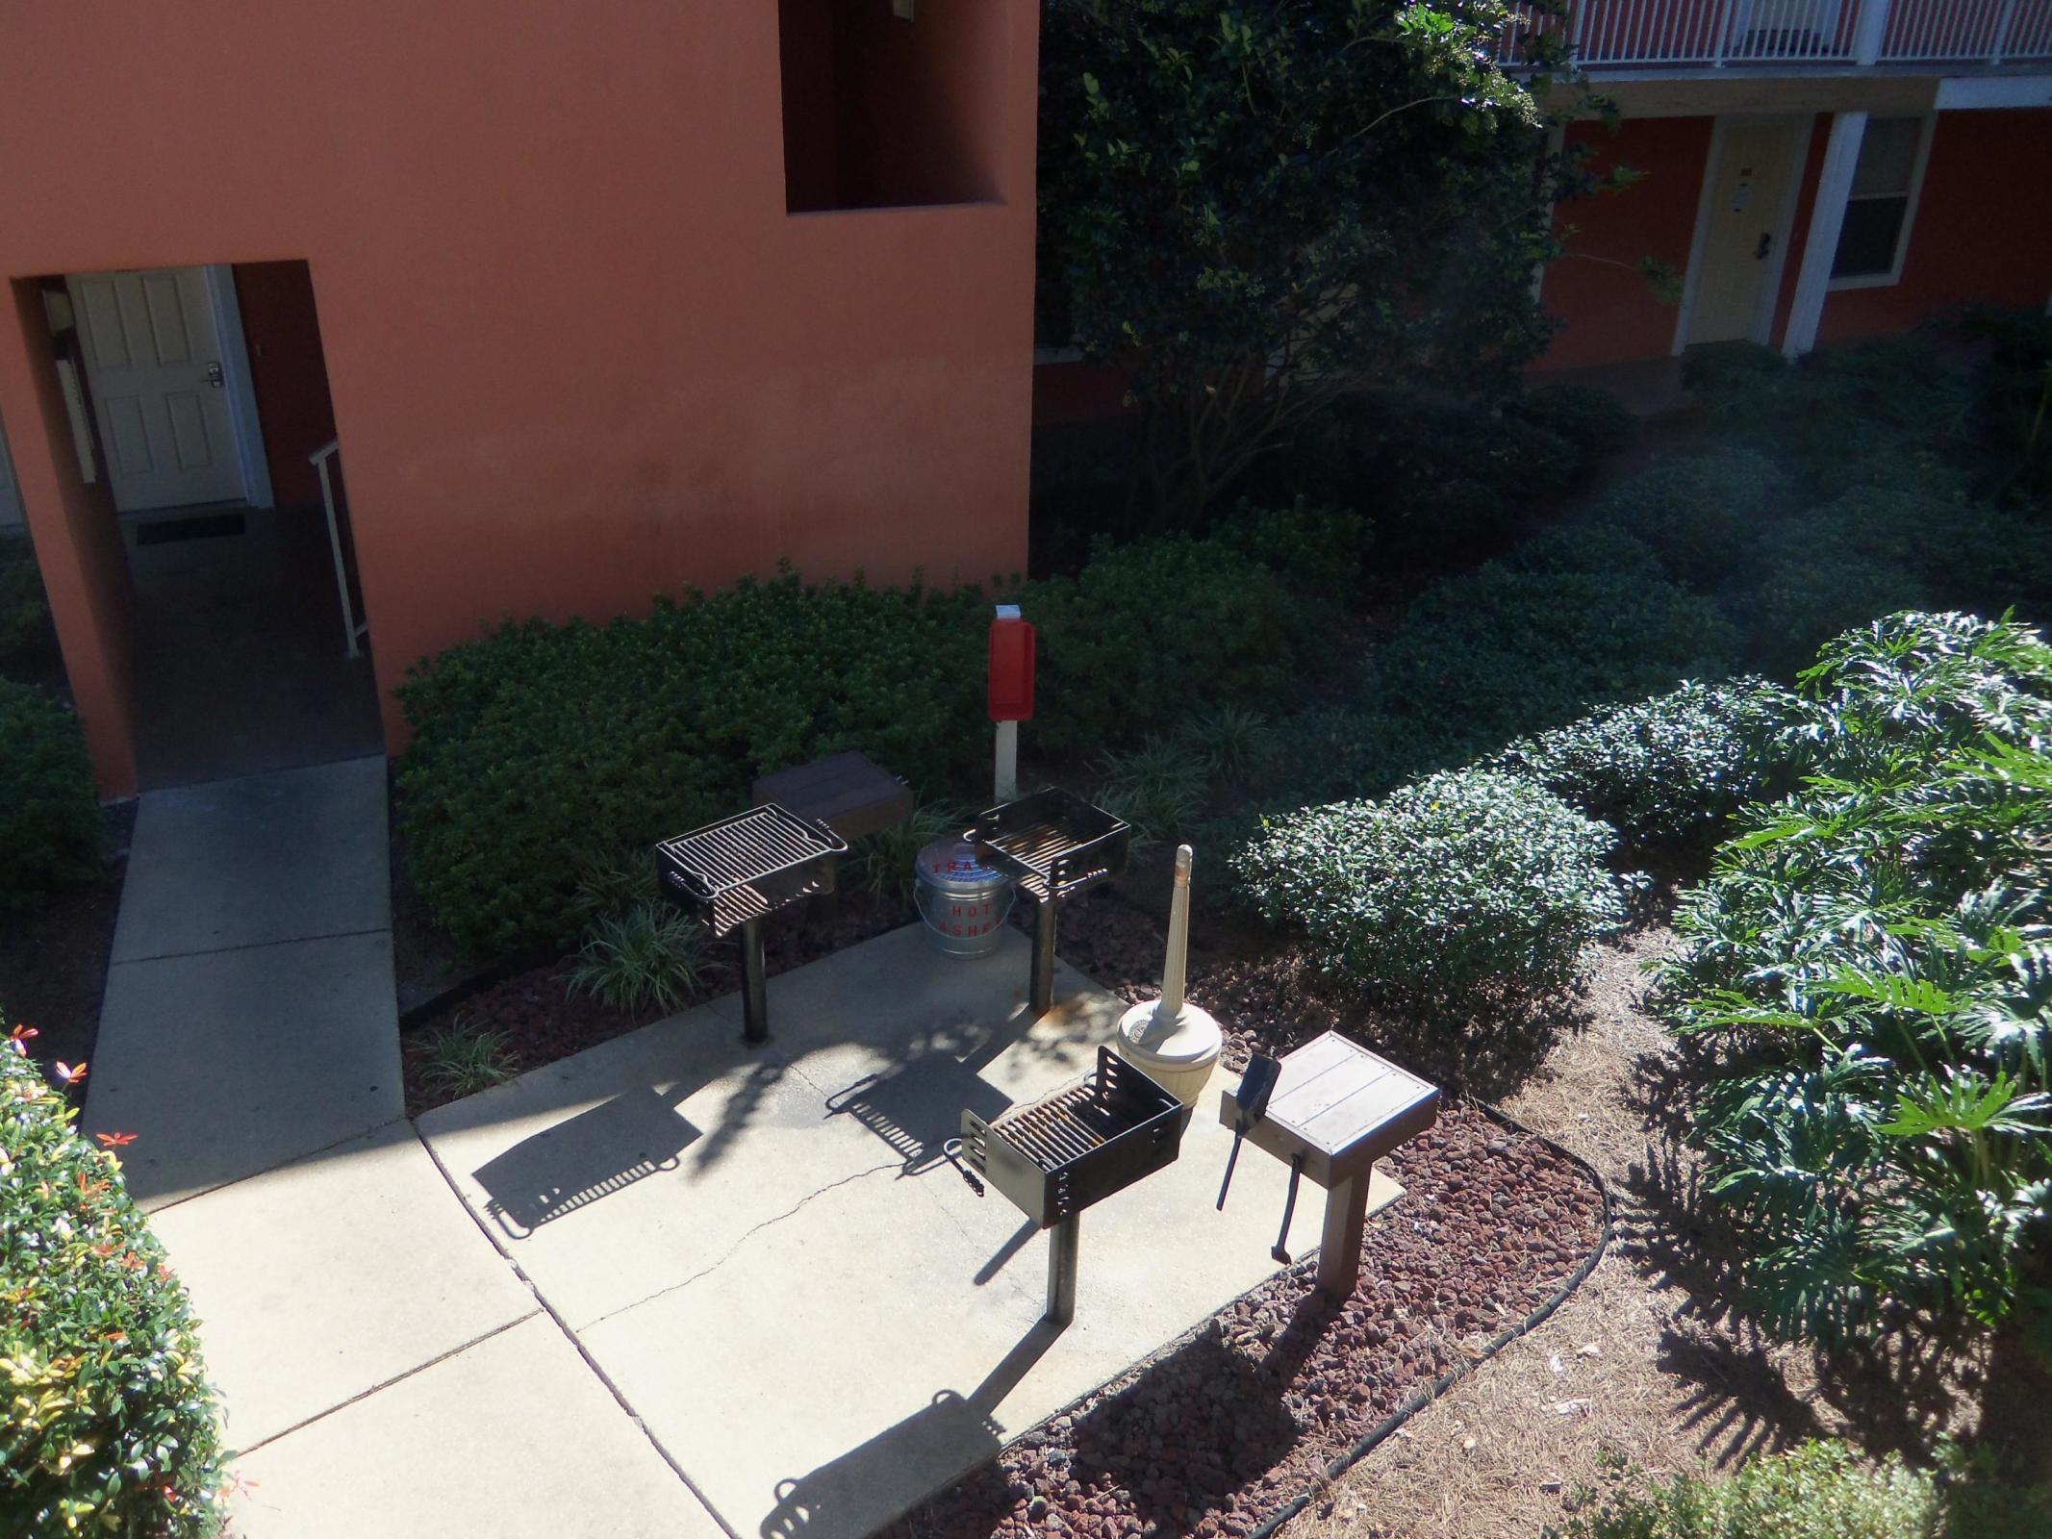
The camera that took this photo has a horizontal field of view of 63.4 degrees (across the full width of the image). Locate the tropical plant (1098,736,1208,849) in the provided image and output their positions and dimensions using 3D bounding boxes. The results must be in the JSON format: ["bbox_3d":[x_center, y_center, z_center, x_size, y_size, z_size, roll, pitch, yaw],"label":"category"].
[{"bbox_3d":[0.610,0.110,8.000,0.530,0.470,0.580,1,25,0],"label":"tropical plant"}]

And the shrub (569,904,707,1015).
[{"bbox_3d":[-1.620,0.725,6.885,0.590,0.340,0.560,1,25,0],"label":"shrub"}]

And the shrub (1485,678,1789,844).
[{"bbox_3d":[2.990,-0.030,8.130,1.410,0.660,1.150,1,25,0],"label":"shrub"}]

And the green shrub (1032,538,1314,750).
[{"bbox_3d":[0.795,-0.790,9.553,1.600,0.880,1.400,1,25,0],"label":"green shrub"}]

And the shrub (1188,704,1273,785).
[{"bbox_3d":[1.105,-0.174,8.880,0.500,0.360,0.470,1,25,0],"label":"shrub"}]

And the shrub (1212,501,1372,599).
[{"bbox_3d":[1.670,-1.360,10.580,0.990,0.630,0.890,1,25,0],"label":"shrub"}]

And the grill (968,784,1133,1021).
[{"bbox_3d":[0.077,0.593,6.598,0.430,0.870,0.560,-17,31,-33],"label":"grill"}]

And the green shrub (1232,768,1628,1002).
[{"bbox_3d":[1.680,0.480,7.030,1.600,0.720,1.360,1,25,0],"label":"green shrub"}]

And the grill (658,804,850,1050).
[{"bbox_3d":[-1.038,0.688,6.349,0.570,0.874,0.440,-19,32,-37],"label":"grill"}]

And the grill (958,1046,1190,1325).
[{"bbox_3d":[0.118,1.354,5.039,0.570,0.822,0.420,-17,31,-34],"label":"grill"}]

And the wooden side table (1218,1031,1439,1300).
[{"bbox_3d":[0.942,1.302,5.288,0.520,0.690,0.430,-20,32,-37],"label":"wooden side table"}]

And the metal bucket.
[{"bbox_3d":[-0.268,0.553,7.185,0.410,0.430,0.410,1,25,0],"label":"metal bucket"}]

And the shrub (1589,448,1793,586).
[{"bbox_3d":[4.300,-1.620,10.760,1.180,0.840,1.060,1,25,0],"label":"shrub"}]

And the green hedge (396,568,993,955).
[{"bbox_3d":[-1.464,-0.201,8.020,3.000,0.900,1.550,-11,28,-23],"label":"green hedge"}]

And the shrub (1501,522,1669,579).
[{"bbox_3d":[3.260,-1.040,9.690,0.980,0.750,0.850,1,25,0],"label":"shrub"}]

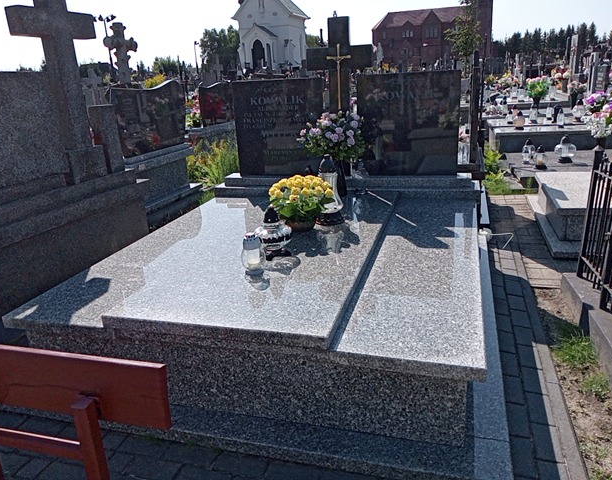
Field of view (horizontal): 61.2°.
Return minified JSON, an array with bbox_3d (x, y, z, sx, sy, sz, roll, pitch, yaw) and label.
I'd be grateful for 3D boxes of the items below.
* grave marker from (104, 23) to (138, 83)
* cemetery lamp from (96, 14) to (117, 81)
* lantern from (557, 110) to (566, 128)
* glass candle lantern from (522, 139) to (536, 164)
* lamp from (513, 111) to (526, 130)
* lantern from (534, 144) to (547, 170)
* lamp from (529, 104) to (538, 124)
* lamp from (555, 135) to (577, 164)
[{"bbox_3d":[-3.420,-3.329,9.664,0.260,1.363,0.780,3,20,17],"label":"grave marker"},{"bbox_3d":[-16.703,-15.983,44.364,2.000,5.926,1.300,-10,20,-17],"label":"cemetery lamp"},{"bbox_3d":[3.546,-1.687,7.191,0.091,0.258,0.091,3,20,17],"label":"lantern"},{"bbox_3d":[2.743,-1.110,6.364,0.147,0.271,0.147,3,20,17],"label":"glass candle lantern"},{"bbox_3d":[2.992,-1.675,7.250,0.157,0.255,0.157,3,20,17],"label":"lamp"},{"bbox_3d":[2.486,-0.878,5.447,0.130,0.233,0.130,2,20,16],"label":"lantern"},{"bbox_3d":[3.002,-1.654,6.800,0.115,0.238,0.115,2,20,16],"label":"lamp"},{"bbox_3d":[3.083,-1.085,6.146,0.229,0.330,0.229,3,20,17],"label":"lamp"}]

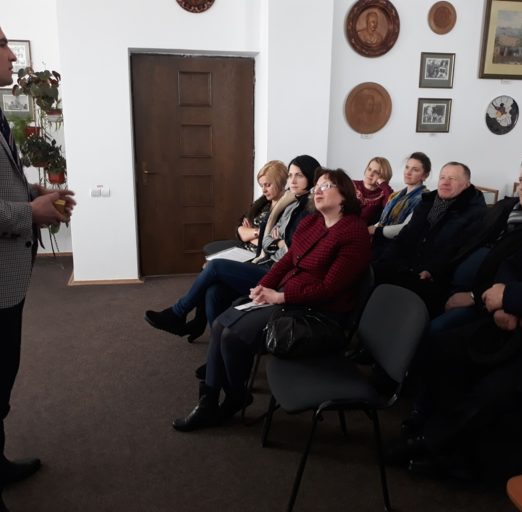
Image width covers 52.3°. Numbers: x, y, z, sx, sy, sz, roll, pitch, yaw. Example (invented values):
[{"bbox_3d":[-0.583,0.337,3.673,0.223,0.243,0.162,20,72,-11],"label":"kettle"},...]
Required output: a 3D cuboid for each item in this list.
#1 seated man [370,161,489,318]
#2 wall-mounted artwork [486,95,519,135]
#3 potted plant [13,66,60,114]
[{"bbox_3d":[1.144,-0.030,3.634,0.820,1.220,0.600,-7,15,-28],"label":"seated man"},{"bbox_3d":[2.557,-1.481,5.607,0.387,0.405,0.030,-2,13,-10],"label":"wall-mounted artwork"},{"bbox_3d":[-2.236,-1.644,5.331,0.420,0.440,0.380,-2,13,-10],"label":"potted plant"}]

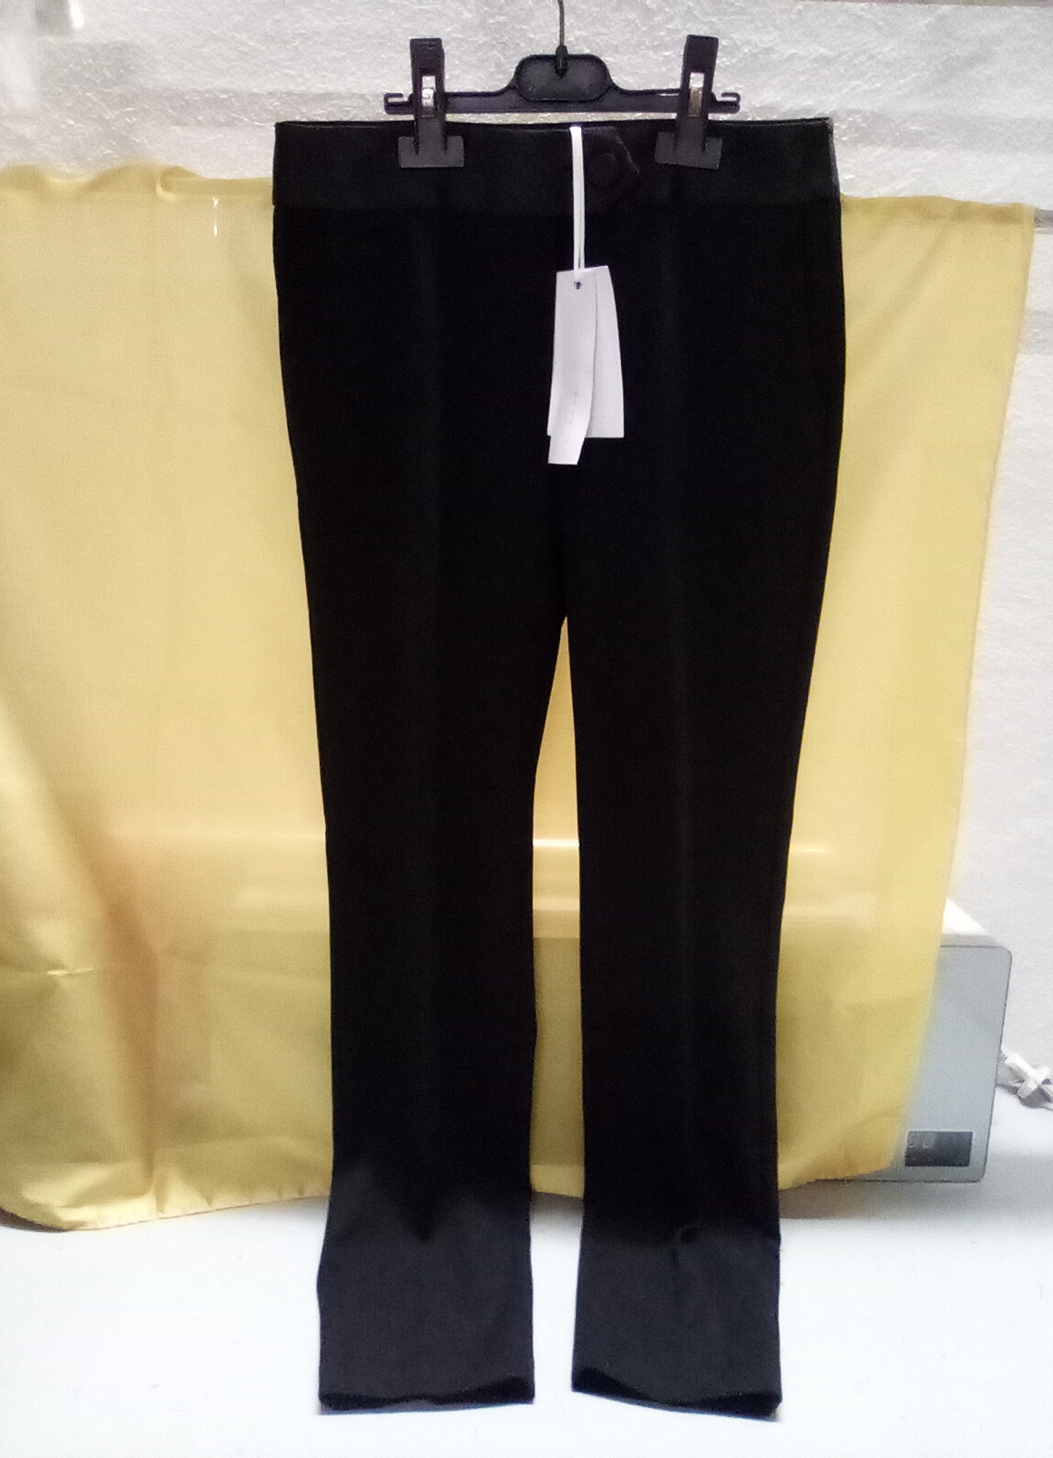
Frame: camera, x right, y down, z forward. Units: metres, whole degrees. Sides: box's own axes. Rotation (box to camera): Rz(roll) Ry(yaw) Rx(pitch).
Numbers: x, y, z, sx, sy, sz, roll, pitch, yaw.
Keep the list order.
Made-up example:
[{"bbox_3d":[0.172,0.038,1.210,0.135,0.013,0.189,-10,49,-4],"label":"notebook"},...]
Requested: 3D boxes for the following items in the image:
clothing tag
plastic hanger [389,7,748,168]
[{"bbox_3d":[0.039,-0.273,0.754,0.052,0.204,0.018,0,16,0],"label":"clothing tag"},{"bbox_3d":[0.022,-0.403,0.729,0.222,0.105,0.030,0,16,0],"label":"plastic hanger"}]

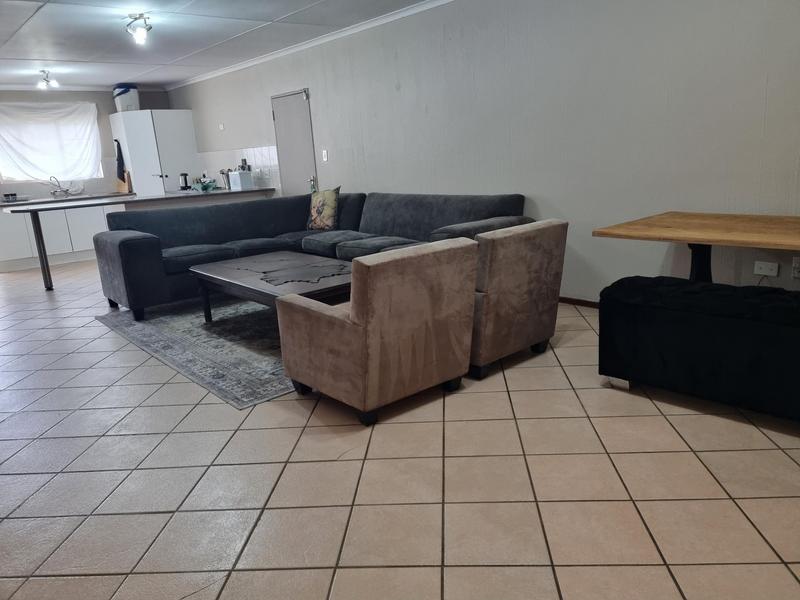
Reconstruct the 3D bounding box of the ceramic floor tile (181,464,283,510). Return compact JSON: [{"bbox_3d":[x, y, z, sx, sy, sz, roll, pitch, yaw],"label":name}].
[{"bbox_3d":[-0.675,0.765,2.458,0.331,0.010,0.331,-3,14,5],"label":"ceramic floor tile"}]

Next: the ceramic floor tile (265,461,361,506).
[{"bbox_3d":[-0.336,0.747,2.429,0.331,0.010,0.331,-3,14,5],"label":"ceramic floor tile"}]

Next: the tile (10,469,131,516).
[{"bbox_3d":[-1.380,0.820,2.555,0.343,0.010,0.343,-3,14,5],"label":"tile"}]

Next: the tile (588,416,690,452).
[{"bbox_3d":[1.066,0.600,2.688,0.343,0.010,0.343,-3,14,5],"label":"tile"}]

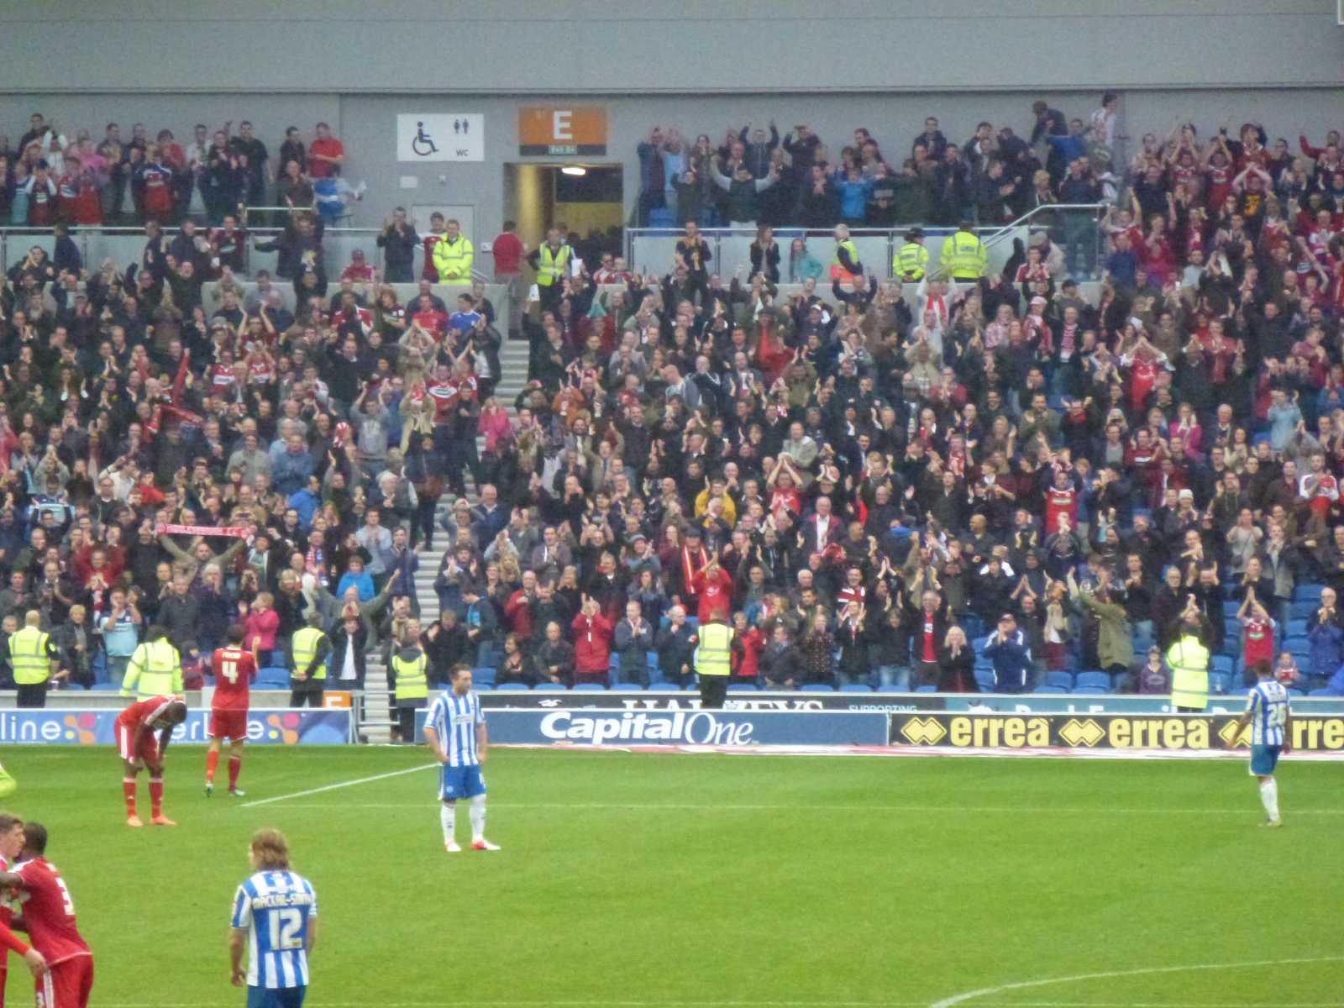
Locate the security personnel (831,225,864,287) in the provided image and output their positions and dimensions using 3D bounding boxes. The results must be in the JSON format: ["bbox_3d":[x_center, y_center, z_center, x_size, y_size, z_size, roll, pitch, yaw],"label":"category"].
[{"bbox_3d":[2.490,-3.150,148.000,0.380,1.720,0.500,1,1,37],"label":"security personnel"}]

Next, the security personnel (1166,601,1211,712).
[{"bbox_3d":[6.513,2.283,130.200,0.560,1.720,0.400,0,0,-6],"label":"security personnel"}]

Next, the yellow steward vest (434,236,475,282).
[{"bbox_3d":[-3.190,-3.536,151.200,0.600,0.770,0.380,0,0,2],"label":"yellow steward vest"}]

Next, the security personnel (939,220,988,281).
[{"bbox_3d":[4.176,-3.193,148.000,0.640,1.740,0.380,0,1,-10],"label":"security personnel"}]

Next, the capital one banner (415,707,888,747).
[{"bbox_3d":[-0.258,2.815,130.100,6.000,0.480,0.080,0,0,7],"label":"capital one banner"}]

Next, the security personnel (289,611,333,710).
[{"bbox_3d":[-4.617,2.269,132.000,0.500,1.760,0.350,1,1,37],"label":"security personnel"}]

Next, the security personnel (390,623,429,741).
[{"bbox_3d":[-3.335,2.288,131.200,0.490,1.610,0.360,0,0,3],"label":"security personnel"}]

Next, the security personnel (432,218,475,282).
[{"bbox_3d":[-3.197,-3.297,151.200,0.610,1.770,0.380,0,0,2],"label":"security personnel"}]

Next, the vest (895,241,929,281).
[{"bbox_3d":[3.492,-3.537,150.300,0.490,0.590,0.340,0,0,12],"label":"vest"}]

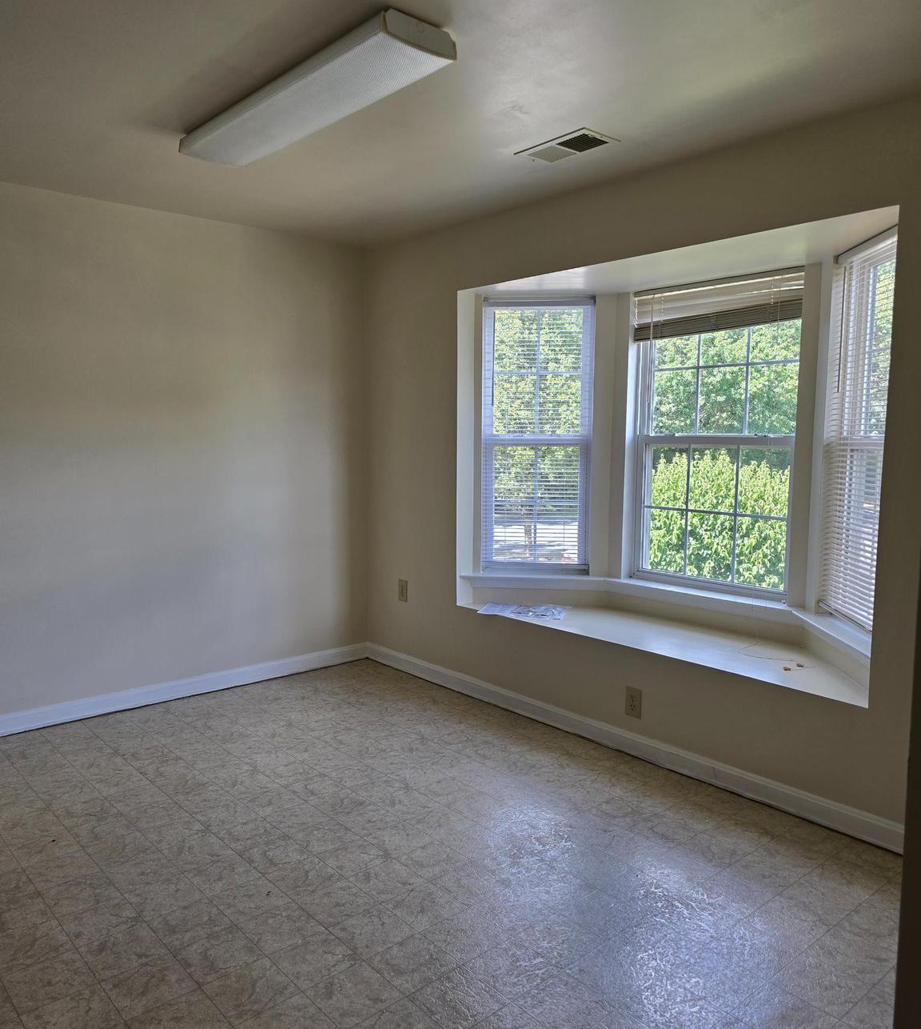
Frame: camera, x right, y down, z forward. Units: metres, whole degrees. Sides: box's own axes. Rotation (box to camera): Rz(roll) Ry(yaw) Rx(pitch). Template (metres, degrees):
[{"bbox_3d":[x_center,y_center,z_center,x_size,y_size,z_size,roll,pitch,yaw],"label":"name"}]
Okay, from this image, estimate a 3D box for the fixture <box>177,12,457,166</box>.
[{"bbox_3d":[-0.510,-1.288,2.576,0.250,0.075,1.220,-5,8,-42],"label":"fixture"}]

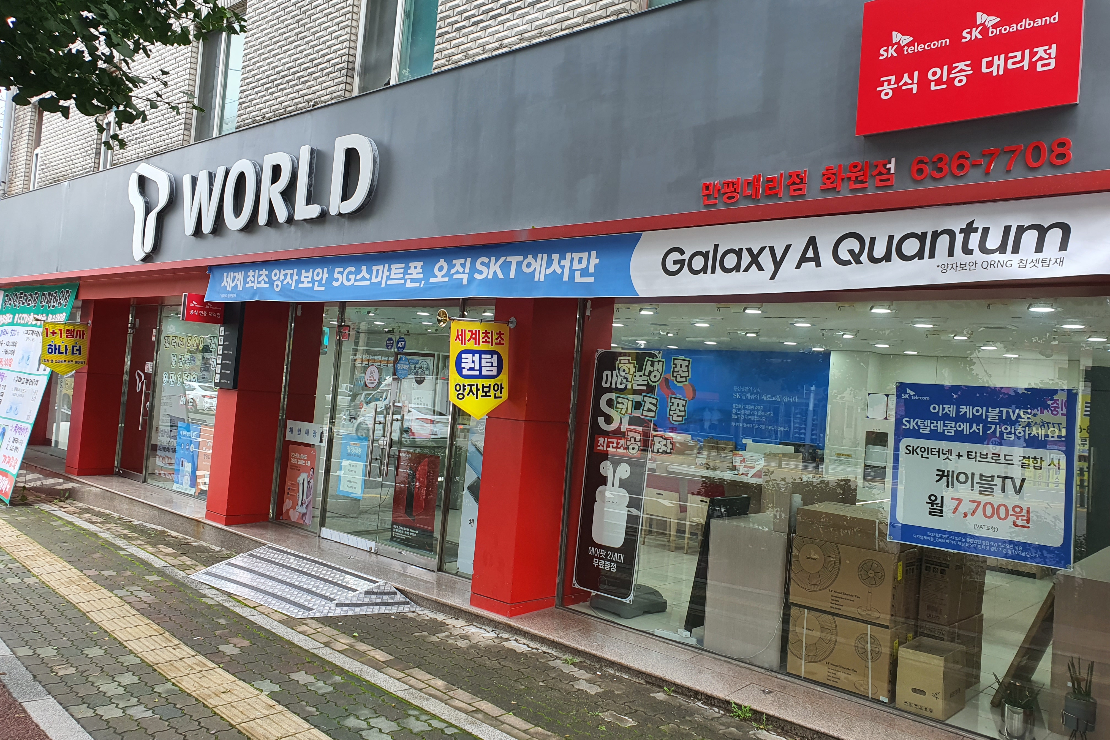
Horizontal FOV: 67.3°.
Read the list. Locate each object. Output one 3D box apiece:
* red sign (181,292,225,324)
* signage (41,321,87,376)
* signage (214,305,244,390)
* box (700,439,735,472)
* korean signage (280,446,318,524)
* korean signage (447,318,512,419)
[{"bbox_3d":[-3.674,-0.625,8.716,0.102,0.273,0.404,3,-2,41],"label":"red sign"},{"bbox_3d":[-6.547,-0.274,11.136,0.020,0.698,0.564,3,2,41],"label":"signage"},{"bbox_3d":[-3.416,-0.288,8.765,0.389,0.967,0.054,3,-2,41],"label":"signage"},{"bbox_3d":[2.159,1.113,10.942,0.365,0.400,0.270,4,-2,25],"label":"box"},{"bbox_3d":[-2.675,1.204,8.730,0.507,0.794,0.010,3,-2,41],"label":"korean signage"},{"bbox_3d":[-0.528,0.010,5.906,0.020,0.695,0.577,3,2,41],"label":"korean signage"}]

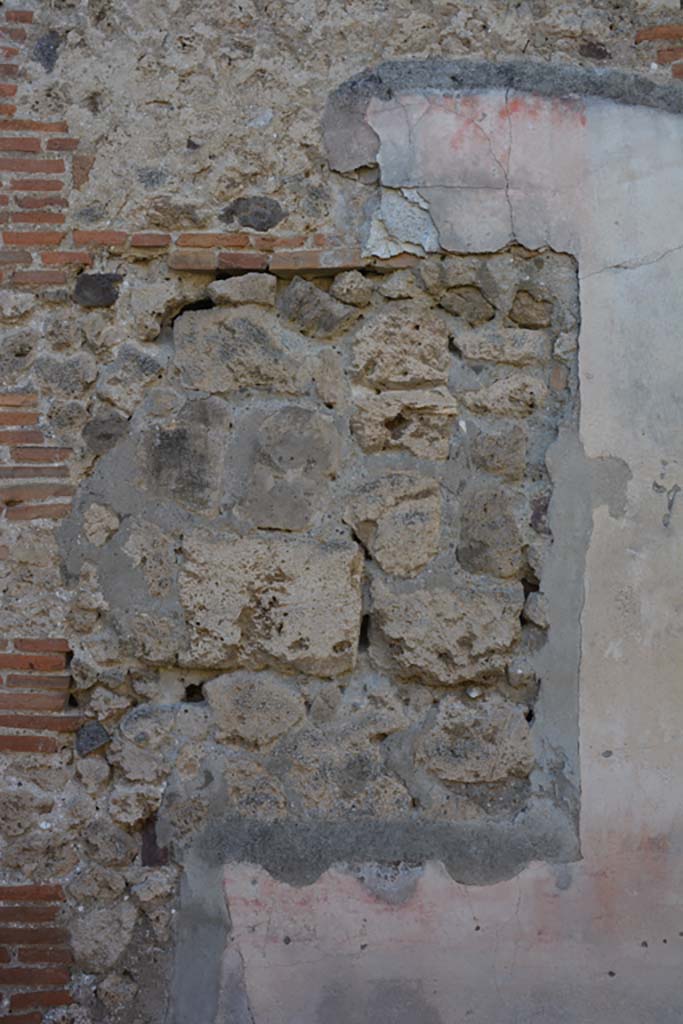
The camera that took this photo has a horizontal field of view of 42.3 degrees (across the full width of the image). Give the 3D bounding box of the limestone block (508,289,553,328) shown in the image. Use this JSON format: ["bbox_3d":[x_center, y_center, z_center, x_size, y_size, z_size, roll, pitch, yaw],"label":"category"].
[{"bbox_3d":[0.533,-0.575,2.489,0.123,0.112,0.085,0,-2,0],"label":"limestone block"}]

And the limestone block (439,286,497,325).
[{"bbox_3d":[0.330,-0.548,2.380,0.143,0.100,0.100,0,0,0],"label":"limestone block"}]

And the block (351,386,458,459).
[{"bbox_3d":[0.163,-0.231,2.365,0.274,0.181,0.170,0,0,0],"label":"block"}]

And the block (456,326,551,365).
[{"bbox_3d":[0.424,-0.436,2.375,0.241,0.094,0.130,0,0,0],"label":"block"}]

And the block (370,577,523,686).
[{"bbox_3d":[0.300,0.342,2.520,0.418,0.302,0.240,0,-2,0],"label":"block"}]

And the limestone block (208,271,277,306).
[{"bbox_3d":[-0.283,-0.638,2.518,0.191,0.101,0.120,0,-2,0],"label":"limestone block"}]

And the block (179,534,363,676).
[{"bbox_3d":[-0.203,0.268,2.527,0.504,0.389,0.270,0,-2,0],"label":"block"}]

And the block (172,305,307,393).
[{"bbox_3d":[-0.267,-0.419,2.395,0.338,0.223,0.210,0,0,0],"label":"block"}]

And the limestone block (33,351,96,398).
[{"bbox_3d":[-0.714,-0.358,2.335,0.155,0.114,0.110,0,0,0],"label":"limestone block"}]

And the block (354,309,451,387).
[{"bbox_3d":[0.155,-0.423,2.365,0.248,0.202,0.170,0,0,0],"label":"block"}]

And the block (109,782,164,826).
[{"bbox_3d":[-0.569,0.808,2.436,0.148,0.120,0.100,0,-2,0],"label":"block"}]

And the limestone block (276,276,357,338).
[{"bbox_3d":[-0.072,-0.587,2.532,0.226,0.175,0.130,0,-2,0],"label":"limestone block"}]

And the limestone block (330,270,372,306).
[{"bbox_3d":[0.029,-0.636,2.511,0.119,0.102,0.085,0,-2,0],"label":"limestone block"}]

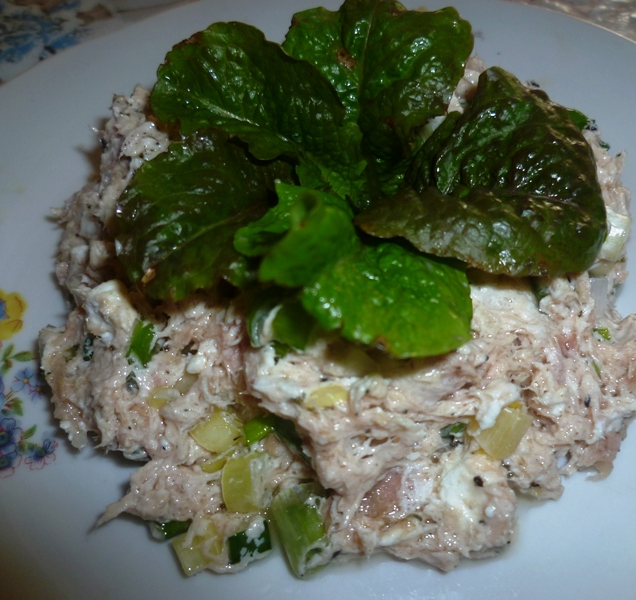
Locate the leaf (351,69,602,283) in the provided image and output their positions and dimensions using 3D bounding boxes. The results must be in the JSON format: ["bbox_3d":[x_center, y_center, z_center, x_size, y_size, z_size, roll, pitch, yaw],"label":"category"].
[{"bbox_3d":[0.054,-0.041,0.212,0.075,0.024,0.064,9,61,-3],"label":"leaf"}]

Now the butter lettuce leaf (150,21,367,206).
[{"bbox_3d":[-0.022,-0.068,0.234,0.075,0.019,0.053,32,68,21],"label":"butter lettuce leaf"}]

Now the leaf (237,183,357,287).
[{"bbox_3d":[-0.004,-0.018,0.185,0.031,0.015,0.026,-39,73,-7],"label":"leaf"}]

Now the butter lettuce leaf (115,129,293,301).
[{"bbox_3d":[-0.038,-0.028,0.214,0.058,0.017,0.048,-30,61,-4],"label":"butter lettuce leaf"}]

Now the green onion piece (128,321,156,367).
[{"bbox_3d":[-0.043,0.011,0.160,0.006,0.005,0.012,14,75,-2],"label":"green onion piece"}]

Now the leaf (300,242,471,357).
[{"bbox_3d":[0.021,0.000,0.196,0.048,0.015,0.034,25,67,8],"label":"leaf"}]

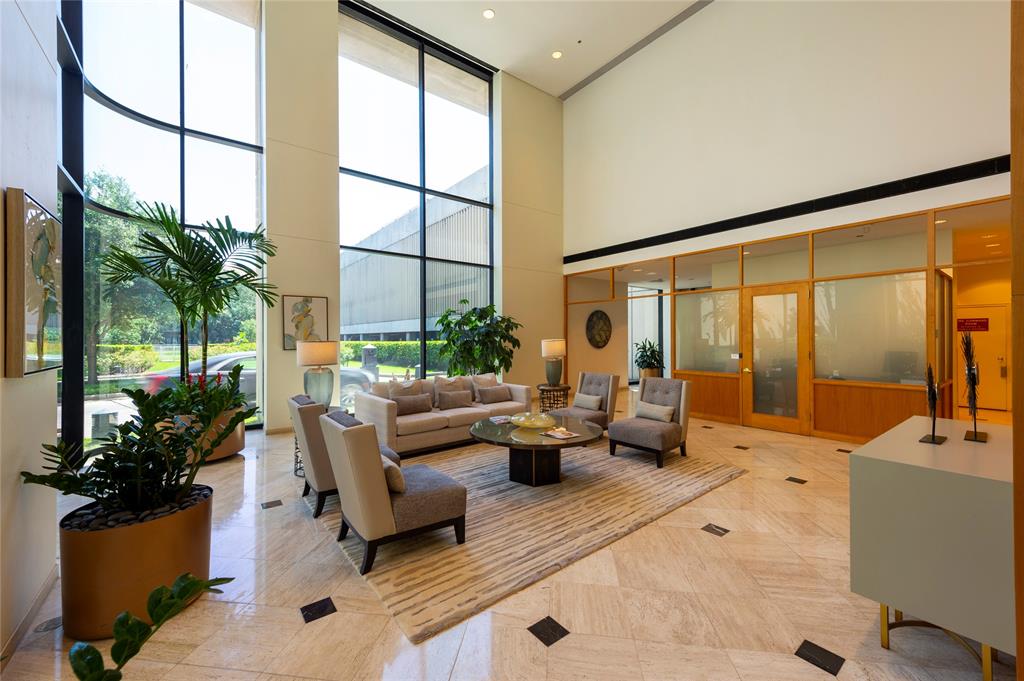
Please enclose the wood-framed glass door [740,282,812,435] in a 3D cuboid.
[{"bbox_3d":[4.108,0.266,6.213,0.055,2.294,0.920,0,0,-38],"label":"wood-framed glass door"}]

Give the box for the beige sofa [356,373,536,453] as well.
[{"bbox_3d":[-0.939,0.981,5.774,2.229,0.852,1.221,0,0,-38],"label":"beige sofa"}]

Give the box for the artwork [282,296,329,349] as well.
[{"bbox_3d":[-3.209,-0.274,6.207,0.640,0.815,0.040,0,0,-39],"label":"artwork"}]

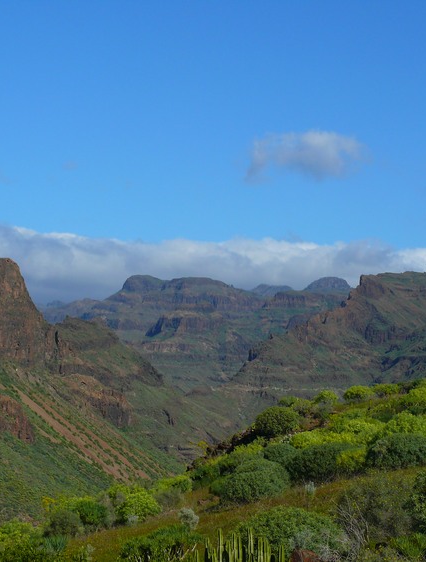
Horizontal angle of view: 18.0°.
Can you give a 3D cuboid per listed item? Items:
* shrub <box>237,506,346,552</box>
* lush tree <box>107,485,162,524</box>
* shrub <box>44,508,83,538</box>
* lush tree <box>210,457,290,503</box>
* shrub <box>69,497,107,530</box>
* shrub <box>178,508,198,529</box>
[{"bbox_3d":[1.695,5.410,29.000,2.375,1.047,2.019,0,-2,0],"label":"shrub"},{"bbox_3d":[-2.631,7.489,45.000,1.877,1.300,1.595,0,-2,0],"label":"lush tree"},{"bbox_3d":[-3.362,5.417,30.000,0.890,0.650,0.800,0,-2,0],"label":"shrub"},{"bbox_3d":[1.285,6.834,46.000,2.740,1.462,2.329,0,-2,0],"label":"lush tree"},{"bbox_3d":[-4.112,7.634,44.000,1.245,1.112,1.121,0,-2,0],"label":"shrub"},{"bbox_3d":[-0.675,6.544,37.000,0.551,0.641,0.523,0,-2,0],"label":"shrub"}]

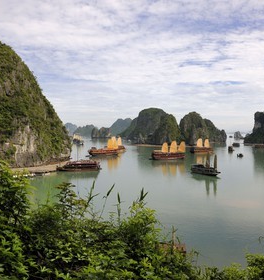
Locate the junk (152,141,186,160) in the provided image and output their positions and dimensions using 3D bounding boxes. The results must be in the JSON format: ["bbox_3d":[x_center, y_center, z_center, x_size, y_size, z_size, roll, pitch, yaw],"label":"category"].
[{"bbox_3d":[34.530,8.750,258.980,30.500,17.000,7.800,0,2,-12],"label":"junk"}]

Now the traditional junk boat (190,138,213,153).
[{"bbox_3d":[85.550,6.560,342.980,29.000,17.000,7.800,0,2,-18],"label":"traditional junk boat"}]

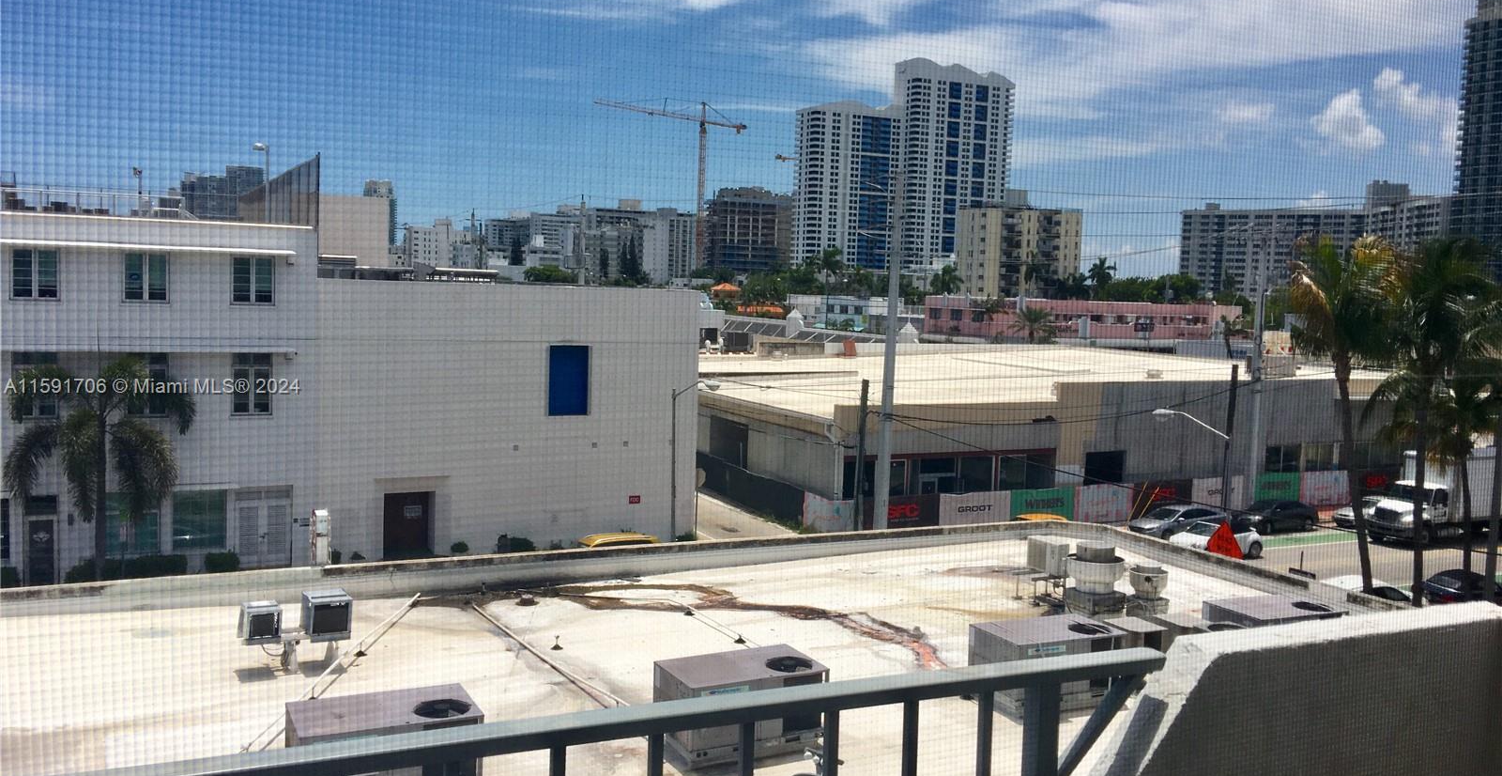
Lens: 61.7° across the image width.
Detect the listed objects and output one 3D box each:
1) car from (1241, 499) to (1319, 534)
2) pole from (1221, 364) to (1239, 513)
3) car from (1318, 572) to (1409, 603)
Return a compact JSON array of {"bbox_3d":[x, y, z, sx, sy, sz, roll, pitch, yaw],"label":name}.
[{"bbox_3d":[25.309,6.101,60.672,4.550,1.440,1.800,0,5,-26],"label":"car"},{"bbox_3d":[23.677,2.711,62.286,0.320,7.823,0.320,0,5,-26],"label":"pole"},{"bbox_3d":[21.105,7.400,43.064,4.600,1.440,1.800,0,5,-26],"label":"car"}]

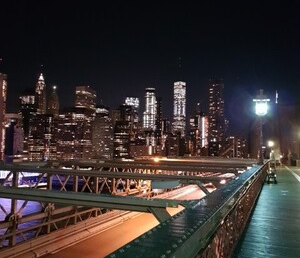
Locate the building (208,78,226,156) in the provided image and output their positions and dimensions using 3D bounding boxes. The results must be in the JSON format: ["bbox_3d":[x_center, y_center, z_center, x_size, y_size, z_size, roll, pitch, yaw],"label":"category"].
[{"bbox_3d":[205.750,-27.370,906.610,46.000,254.000,40.000,-1,-5,18],"label":"building"}]

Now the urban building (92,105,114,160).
[{"bbox_3d":[-110.020,18.190,701.990,36.000,138.000,40.000,-1,-5,20],"label":"urban building"}]

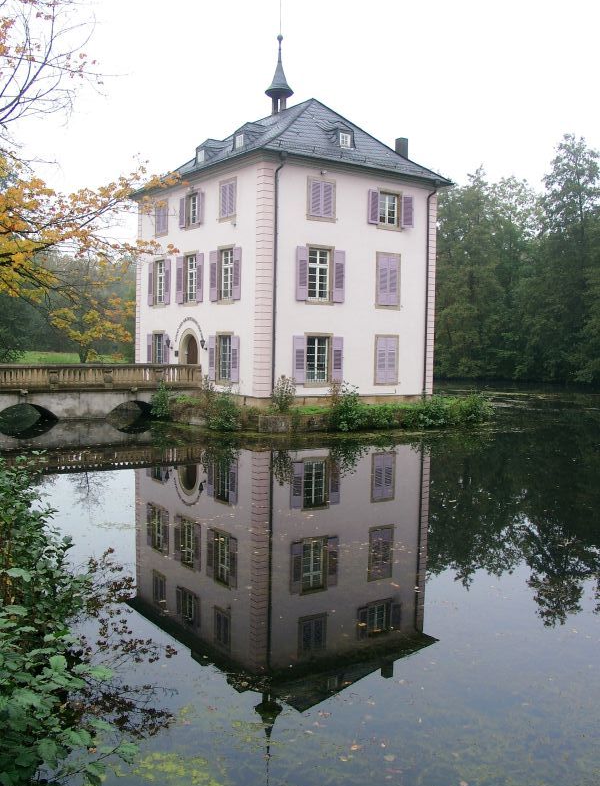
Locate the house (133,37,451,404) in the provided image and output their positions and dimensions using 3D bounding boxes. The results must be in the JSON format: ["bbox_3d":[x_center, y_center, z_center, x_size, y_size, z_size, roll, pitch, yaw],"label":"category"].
[{"bbox_3d":[-0.976,-8.474,37.966,10.340,17.080,12.790,-2,5,-35],"label":"house"}]

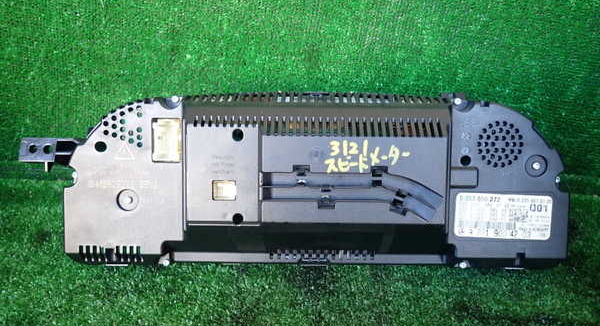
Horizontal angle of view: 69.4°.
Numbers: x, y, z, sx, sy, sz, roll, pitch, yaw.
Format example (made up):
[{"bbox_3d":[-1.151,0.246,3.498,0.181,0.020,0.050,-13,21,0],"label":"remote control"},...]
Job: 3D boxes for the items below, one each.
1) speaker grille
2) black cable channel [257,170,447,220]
[{"bbox_3d":[0.174,-0.016,0.375,0.041,0.041,0.004,1,0,0],"label":"speaker grille"},{"bbox_3d":[0.045,0.028,0.375,0.156,0.045,0.009,1,0,0],"label":"black cable channel"}]

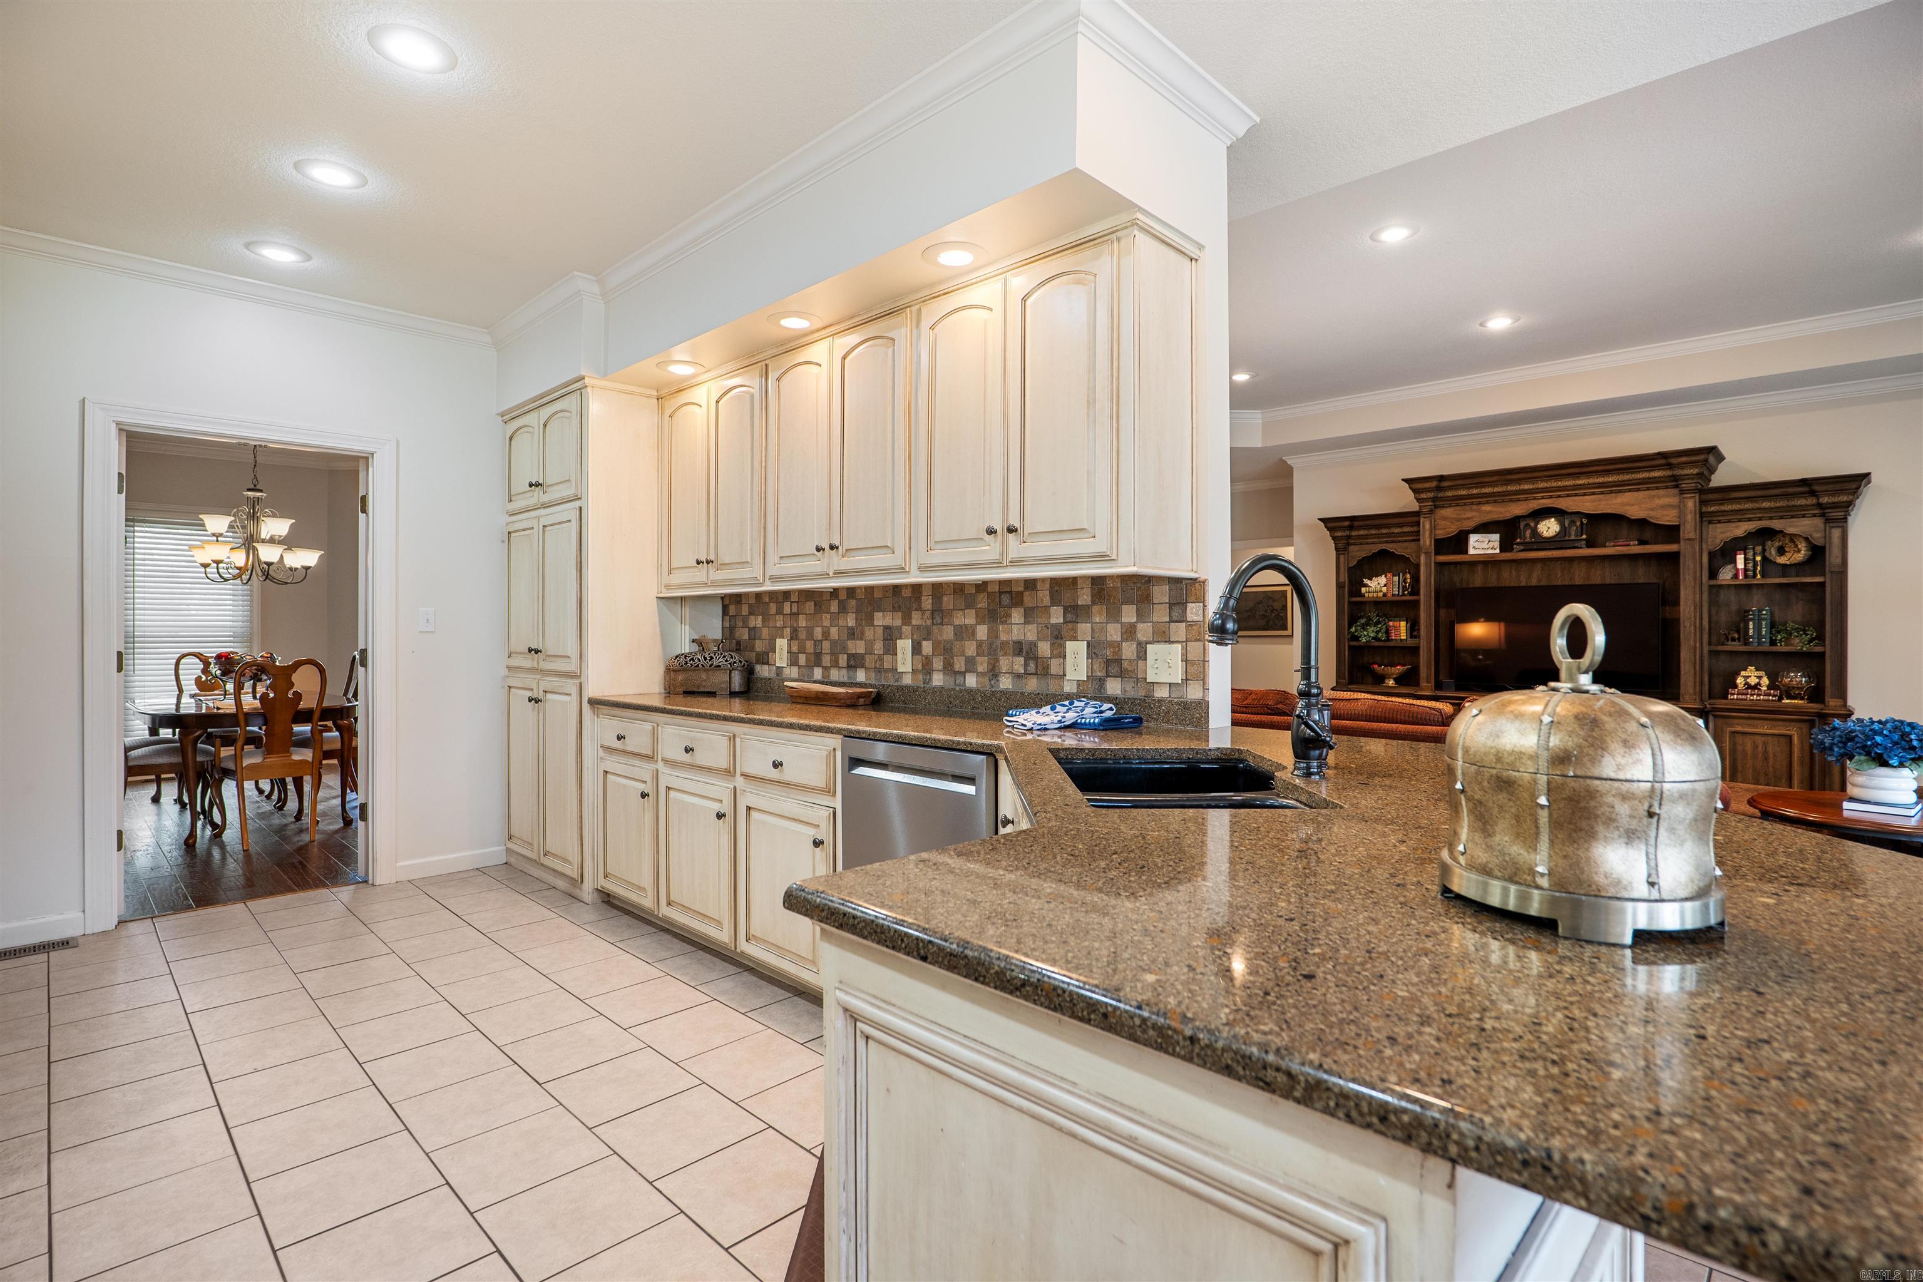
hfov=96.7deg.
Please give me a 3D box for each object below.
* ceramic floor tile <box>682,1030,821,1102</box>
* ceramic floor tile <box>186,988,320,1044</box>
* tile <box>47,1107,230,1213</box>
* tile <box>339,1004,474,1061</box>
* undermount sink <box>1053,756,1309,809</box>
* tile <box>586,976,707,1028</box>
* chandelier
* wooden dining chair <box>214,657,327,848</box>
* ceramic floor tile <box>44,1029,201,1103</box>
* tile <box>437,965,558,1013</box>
[{"bbox_3d":[-0.575,1.180,2.384,0.300,0.010,0.300,0,0,44],"label":"ceramic floor tile"},{"bbox_3d":[-2.255,1.199,2.730,0.303,0.010,0.296,0,0,43],"label":"ceramic floor tile"},{"bbox_3d":[-1.871,1.180,1.956,0.297,0.010,0.293,0,0,43],"label":"tile"},{"bbox_3d":[-1.704,1.200,2.626,0.303,0.010,0.296,0,0,43],"label":"tile"},{"bbox_3d":[0.475,0.405,1.860,0.510,0.210,0.800,0,0,-1],"label":"undermount sink"},{"bbox_3d":[-1.018,1.178,2.787,0.300,0.010,0.300,0,0,44],"label":"tile"},{"bbox_3d":[-4.721,-0.895,5.708,0.690,1.040,0.690,0,0,43],"label":"chandelier"},{"bbox_3d":[-4.090,0.645,5.080,0.610,1.060,0.510,0,0,43],"label":"wooden dining chair"},{"bbox_3d":[-2.358,1.201,2.416,0.303,0.010,0.296,0,0,43],"label":"ceramic floor tile"},{"bbox_3d":[-1.566,1.180,2.888,0.297,0.010,0.293,0,0,43],"label":"tile"}]

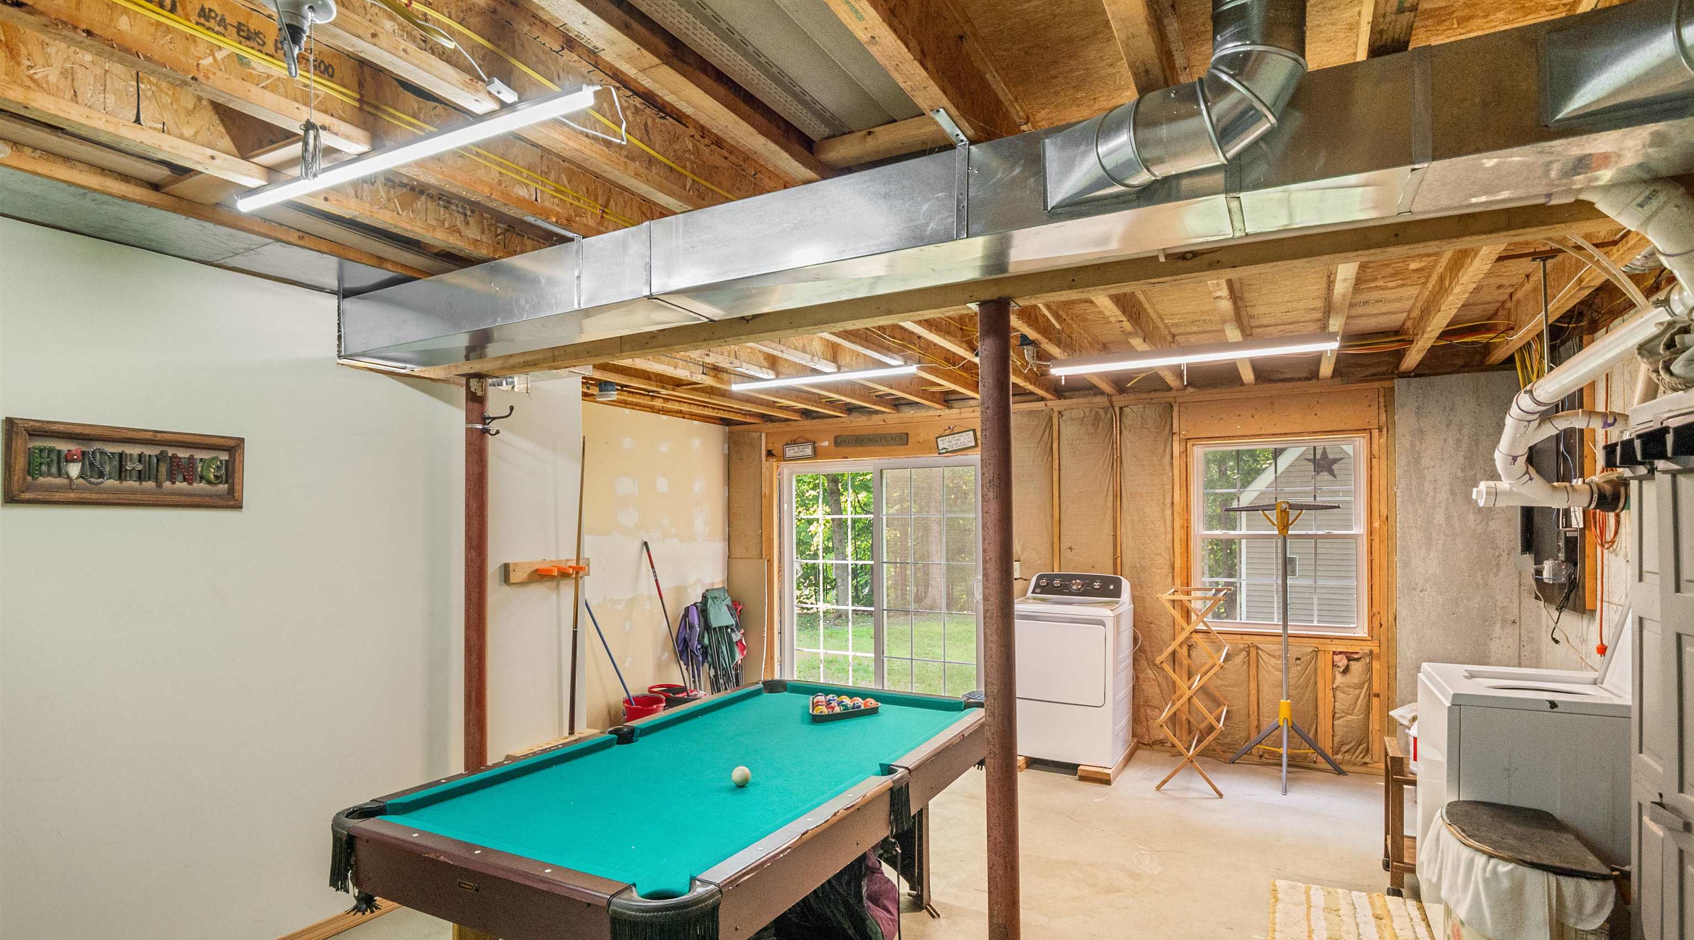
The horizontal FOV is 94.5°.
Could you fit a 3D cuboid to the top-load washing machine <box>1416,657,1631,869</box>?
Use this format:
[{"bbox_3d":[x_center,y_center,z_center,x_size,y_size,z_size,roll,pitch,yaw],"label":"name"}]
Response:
[{"bbox_3d":[2.445,1.171,2.692,0.680,1.000,0.690,-1,-2,30],"label":"top-load washing machine"}]

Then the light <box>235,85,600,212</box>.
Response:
[{"bbox_3d":[-1.060,-0.750,1.836,1.221,0.050,0.070,-1,-2,24],"label":"light"}]

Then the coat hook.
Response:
[{"bbox_3d":[-1.514,-0.212,3.395,0.135,0.137,0.045,-1,-2,14],"label":"coat hook"}]

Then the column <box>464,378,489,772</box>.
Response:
[{"bbox_3d":[-1.616,0.663,3.415,0.110,2.118,0.110,-1,-2,30],"label":"column"}]

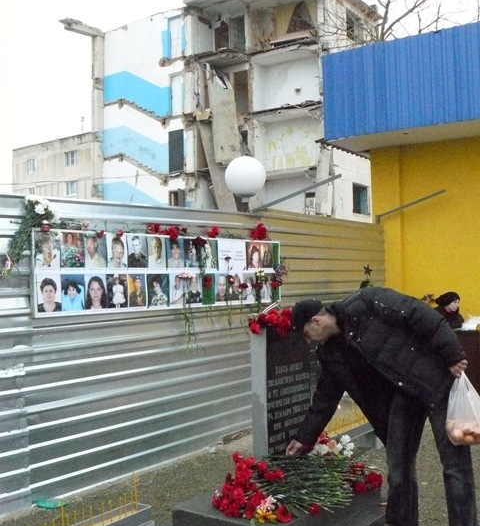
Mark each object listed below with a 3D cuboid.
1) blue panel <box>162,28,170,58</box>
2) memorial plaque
[{"bbox_3d":[-3.548,-10.519,32.000,0.450,1.300,0.060,-2,-1,35],"label":"blue panel"},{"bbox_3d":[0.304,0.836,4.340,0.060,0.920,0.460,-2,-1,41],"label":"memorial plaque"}]

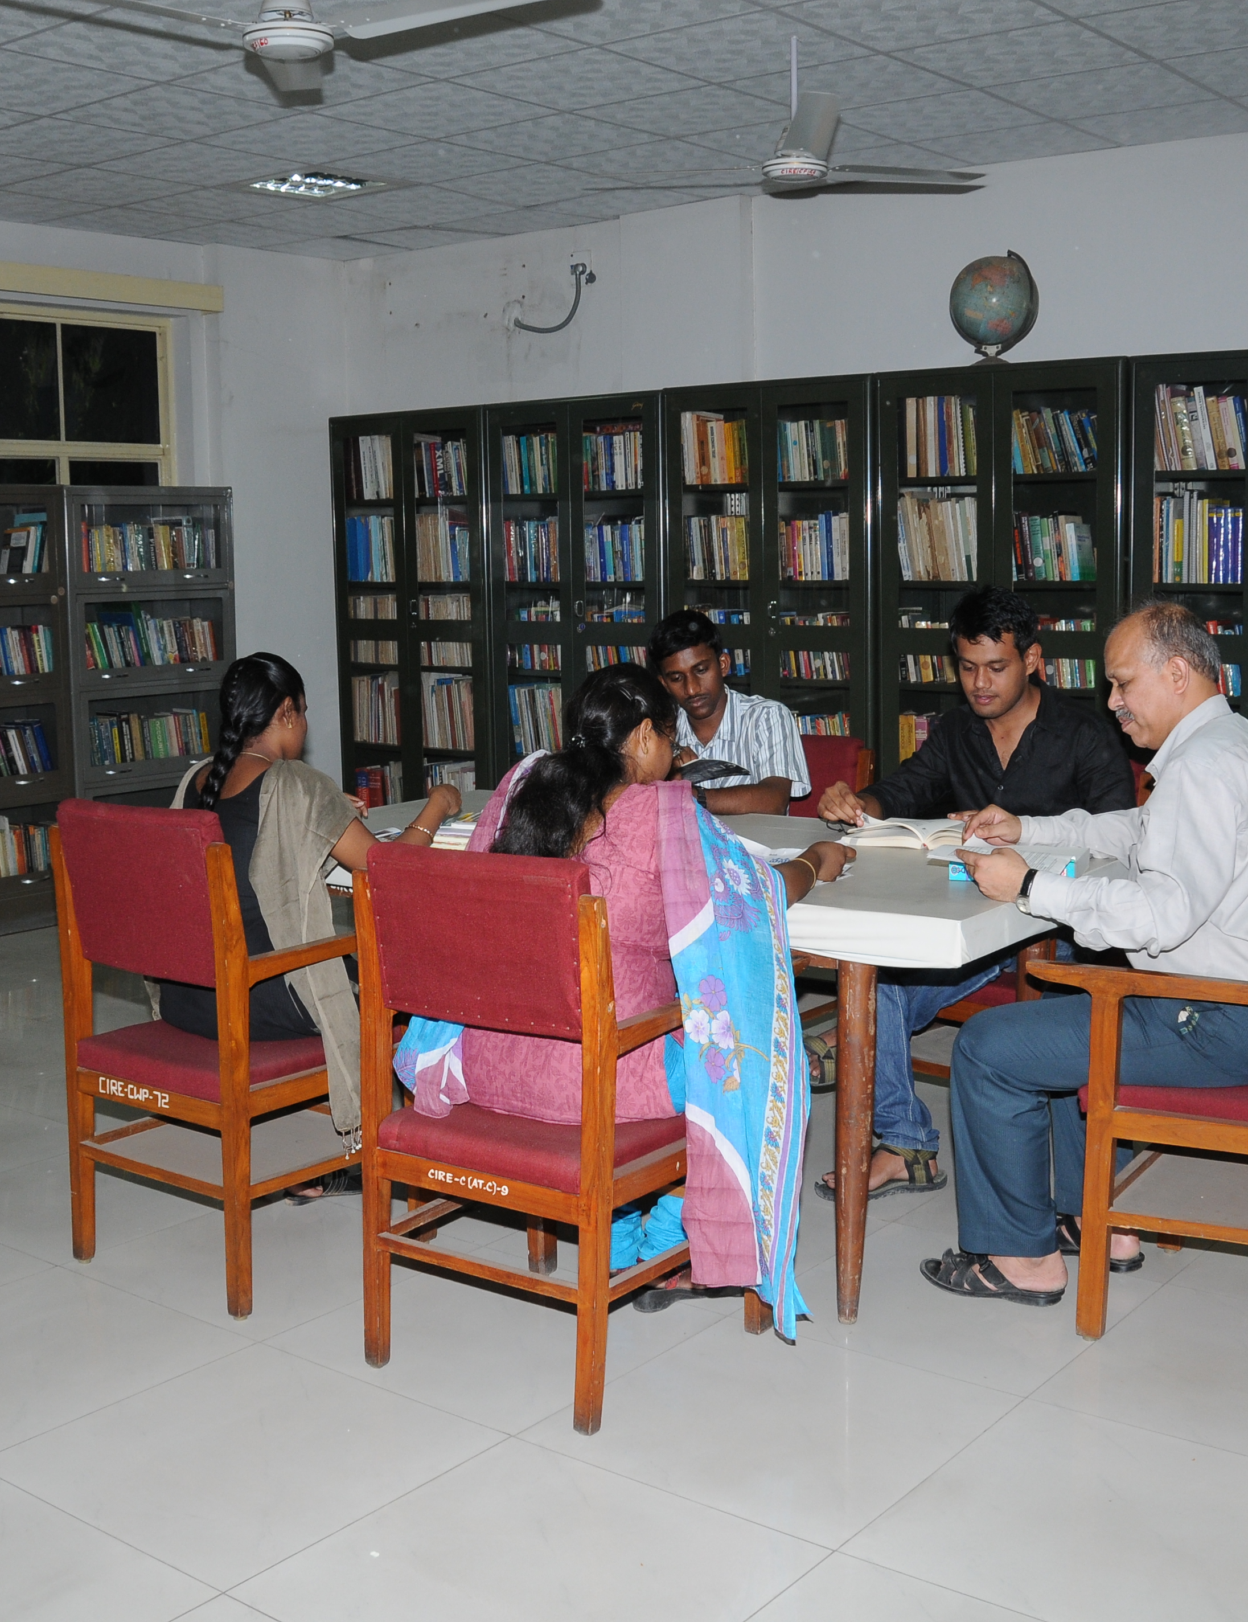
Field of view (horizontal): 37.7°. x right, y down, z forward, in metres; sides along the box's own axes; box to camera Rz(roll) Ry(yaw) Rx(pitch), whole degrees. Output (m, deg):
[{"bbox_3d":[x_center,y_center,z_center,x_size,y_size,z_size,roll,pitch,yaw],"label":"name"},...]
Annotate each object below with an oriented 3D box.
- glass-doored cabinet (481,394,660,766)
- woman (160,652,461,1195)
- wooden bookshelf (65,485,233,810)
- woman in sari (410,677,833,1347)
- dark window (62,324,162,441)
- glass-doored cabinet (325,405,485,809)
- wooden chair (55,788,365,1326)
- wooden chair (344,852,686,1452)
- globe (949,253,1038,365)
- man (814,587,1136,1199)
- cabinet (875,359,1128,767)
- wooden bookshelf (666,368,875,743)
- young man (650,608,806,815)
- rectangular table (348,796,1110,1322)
[{"bbox_3d":[-0.065,-0.677,7.649,0.924,2.022,0.470,5,10,37],"label":"glass-doored cabinet"},{"bbox_3d":[-0.611,0.271,3.726,0.500,1.190,0.770,5,10,37],"label":"woman"},{"bbox_3d":[-2.017,-0.463,7.513,0.370,1.683,0.824,5,10,37],"label":"wooden bookshelf"},{"bbox_3d":[0.040,0.340,3.244,0.580,1.190,0.780,7,11,43],"label":"woman in sari"},{"bbox_3d":[-2.154,-1.795,7.710,0.050,0.480,0.540,5,10,37],"label":"dark window"},{"bbox_3d":[-0.788,-0.726,8.087,0.920,2.000,0.450,5,10,37],"label":"glass-doored cabinet"},{"bbox_3d":[-0.714,0.417,3.631,0.540,0.925,0.660,5,10,37],"label":"wooden chair"},{"bbox_3d":[-0.085,0.484,3.189,0.520,0.920,0.630,5,9,34],"label":"wooden chair"},{"bbox_3d":[1.278,-1.717,6.322,0.340,0.430,0.330,5,10,37],"label":"globe"},{"bbox_3d":[0.751,0.163,4.079,0.560,1.300,0.760,5,10,37],"label":"man"},{"bbox_3d":[1.389,-0.524,6.435,0.930,2.000,0.450,5,10,37],"label":"cabinet"},{"bbox_3d":[0.659,-0.593,6.991,0.910,2.000,0.450,5,10,37],"label":"wooden bookshelf"},{"bbox_3d":[0.188,0.135,4.486,0.520,1.240,0.660,5,10,37],"label":"young man"},{"bbox_3d":[0.089,0.450,3.878,1.800,0.780,0.880,5,10,37],"label":"rectangular table"}]

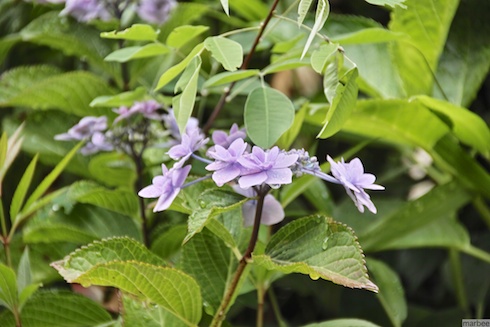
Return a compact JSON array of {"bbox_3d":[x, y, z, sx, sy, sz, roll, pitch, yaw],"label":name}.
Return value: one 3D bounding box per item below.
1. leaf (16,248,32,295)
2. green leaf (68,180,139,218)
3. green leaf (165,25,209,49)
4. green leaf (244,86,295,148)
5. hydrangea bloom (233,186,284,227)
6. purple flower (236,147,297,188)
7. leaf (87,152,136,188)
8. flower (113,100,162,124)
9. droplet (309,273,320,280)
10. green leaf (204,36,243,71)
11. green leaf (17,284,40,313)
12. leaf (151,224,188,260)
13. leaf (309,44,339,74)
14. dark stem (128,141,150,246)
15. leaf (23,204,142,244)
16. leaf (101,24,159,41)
[{"bbox_3d":[-0.159,0.078,2.950,0.012,0.033,0.012,0,10,0],"label":"leaf"},{"bbox_3d":[-0.109,0.028,3.140,0.055,0.026,0.050,-7,12,-36],"label":"green leaf"},{"bbox_3d":[-0.042,-0.092,2.960,0.030,0.017,0.020,0,10,0],"label":"green leaf"},{"bbox_3d":[0.016,-0.030,2.680,0.033,0.041,0.010,0,6,0],"label":"green leaf"},{"bbox_3d":[0.010,0.031,2.950,0.037,0.028,0.026,0,10,0],"label":"hydrangea bloom"},{"bbox_3d":[0.016,0.003,2.900,0.044,0.027,0.040,0,10,0],"label":"purple flower"},{"bbox_3d":[-0.104,0.005,3.200,0.038,0.027,0.036,-7,12,-36],"label":"leaf"},{"bbox_3d":[-0.083,-0.039,3.140,0.038,0.018,0.034,0,10,0],"label":"flower"},{"bbox_3d":[0.045,0.072,2.620,0.006,0.006,0.006,0,10,0],"label":"droplet"},{"bbox_3d":[-0.014,-0.072,2.680,0.025,0.023,0.010,0,6,0],"label":"green leaf"},{"bbox_3d":[-0.144,0.090,2.720,0.010,0.024,0.008,33,6,15],"label":"green leaf"},{"bbox_3d":[-0.054,0.056,2.920,0.032,0.030,0.020,0,10,0],"label":"leaf"},{"bbox_3d":[0.052,-0.069,2.680,0.019,0.021,0.010,0,6,0],"label":"leaf"},{"bbox_3d":[-0.077,0.022,3.000,0.012,0.080,0.010,-5,10,1],"label":"dark stem"},{"bbox_3d":[-0.125,0.047,3.150,0.092,0.029,0.060,0,10,0],"label":"leaf"},{"bbox_3d":[-0.078,-0.088,2.750,0.039,0.011,0.020,0,10,0],"label":"leaf"}]

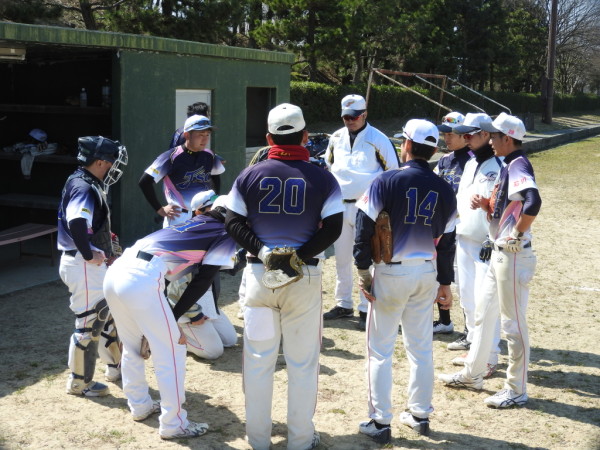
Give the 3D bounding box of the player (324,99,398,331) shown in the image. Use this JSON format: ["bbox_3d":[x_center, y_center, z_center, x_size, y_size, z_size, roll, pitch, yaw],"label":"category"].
[{"bbox_3d":[0.473,-0.102,7.639,0.600,1.830,0.420,4,9,22],"label":"player"}]

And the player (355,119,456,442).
[{"bbox_3d":[0.574,0.297,5.206,0.540,1.740,0.380,-4,9,-28],"label":"player"}]

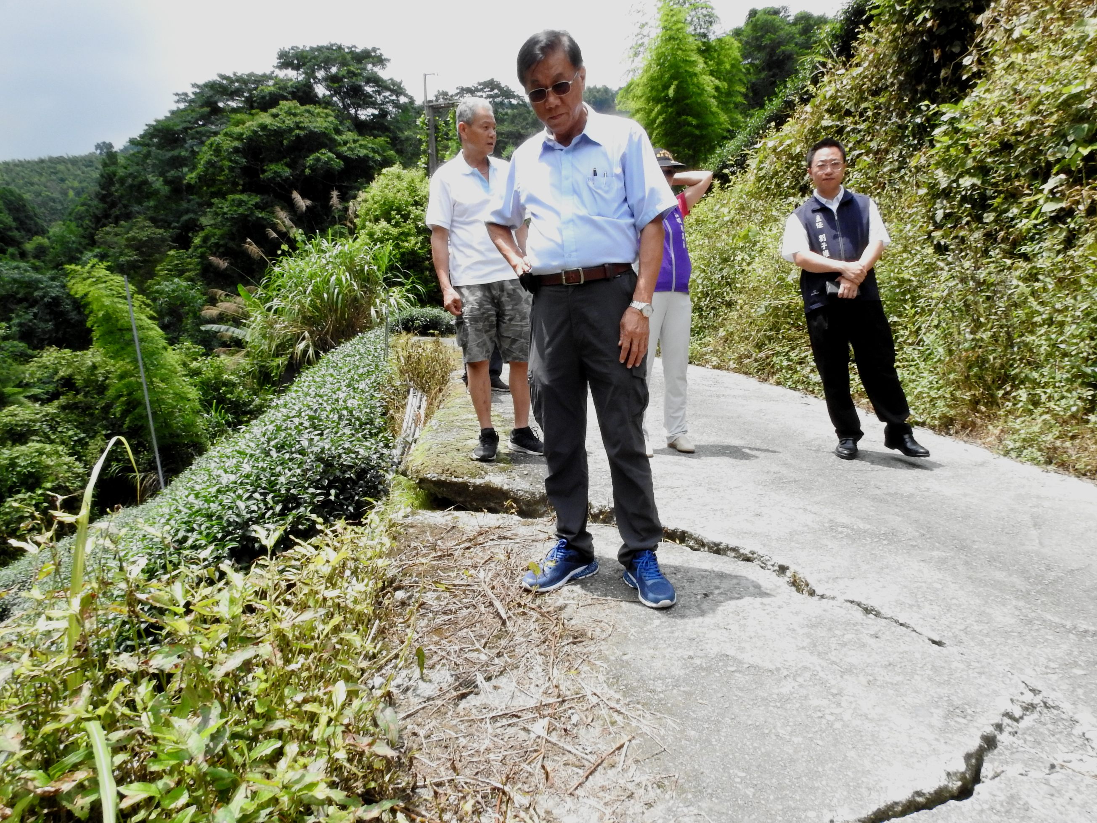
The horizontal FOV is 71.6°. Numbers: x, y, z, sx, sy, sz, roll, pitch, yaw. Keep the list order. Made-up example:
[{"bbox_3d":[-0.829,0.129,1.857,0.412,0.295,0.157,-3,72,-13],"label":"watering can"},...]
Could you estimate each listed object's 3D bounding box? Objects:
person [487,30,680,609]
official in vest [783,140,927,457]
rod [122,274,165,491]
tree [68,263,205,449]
[{"bbox_3d":[0.125,-0.285,2.290,0.580,1.660,0.420,-4,5,12],"label":"person"},{"bbox_3d":[1.660,-0.630,4.080,0.680,1.700,0.450,-3,5,19],"label":"official in vest"},{"bbox_3d":[-3.903,-0.119,7.408,0.030,2.400,0.030,-10,6,-29],"label":"rod"},{"bbox_3d":[-6.497,-0.845,12.000,1.950,3.150,1.900,-7,5,-26],"label":"tree"}]

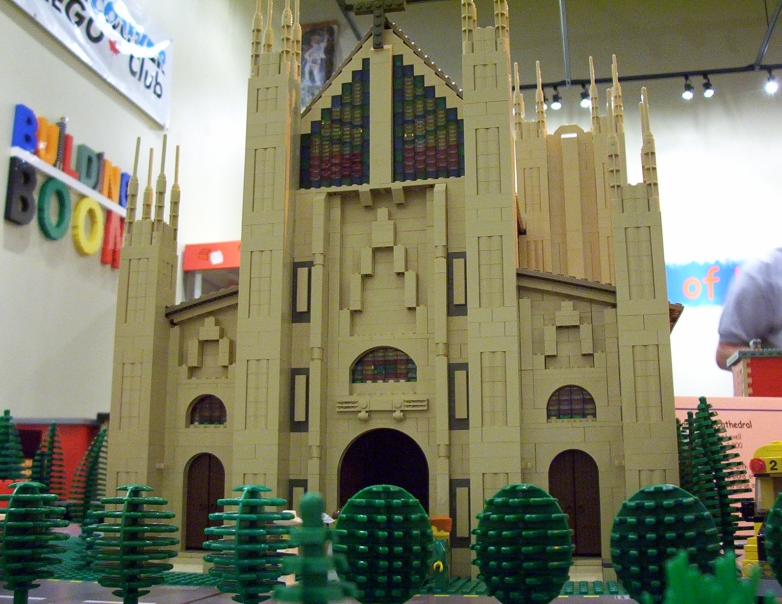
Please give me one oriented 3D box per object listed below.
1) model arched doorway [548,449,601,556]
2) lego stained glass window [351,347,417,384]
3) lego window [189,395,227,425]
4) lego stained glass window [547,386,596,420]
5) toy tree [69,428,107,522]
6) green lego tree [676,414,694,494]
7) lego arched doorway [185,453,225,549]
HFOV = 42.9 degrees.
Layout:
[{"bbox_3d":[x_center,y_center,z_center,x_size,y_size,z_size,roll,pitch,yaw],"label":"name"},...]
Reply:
[{"bbox_3d":[0.120,0.131,0.649,0.032,0.068,0.012,-3,-12,14],"label":"model arched doorway"},{"bbox_3d":[-0.004,0.045,0.705,0.048,0.026,0.010,-3,-12,14],"label":"lego stained glass window"},{"bbox_3d":[-0.131,0.079,0.723,0.032,0.021,0.010,-3,-12,14],"label":"lego window"},{"bbox_3d":[0.120,0.067,0.662,0.032,0.021,0.010,-3,-12,14],"label":"lego stained glass window"},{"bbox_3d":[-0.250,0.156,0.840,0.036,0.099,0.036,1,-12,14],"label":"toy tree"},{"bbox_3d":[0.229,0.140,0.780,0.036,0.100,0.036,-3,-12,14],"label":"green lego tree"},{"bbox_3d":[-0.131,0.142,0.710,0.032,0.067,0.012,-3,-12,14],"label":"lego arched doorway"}]

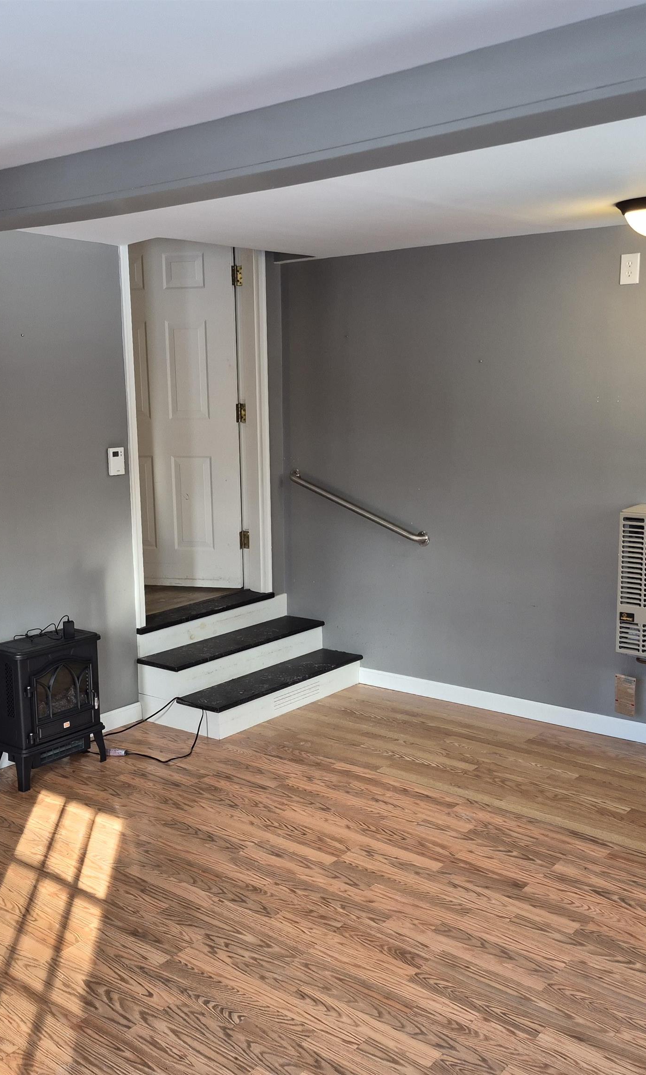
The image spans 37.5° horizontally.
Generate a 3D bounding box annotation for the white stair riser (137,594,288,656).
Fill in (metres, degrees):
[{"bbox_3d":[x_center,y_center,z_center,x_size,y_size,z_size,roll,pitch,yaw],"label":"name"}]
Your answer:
[{"bbox_3d":[-0.571,0.464,5.104,0.021,0.129,1.096,6,11,38],"label":"white stair riser"}]

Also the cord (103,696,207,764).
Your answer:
[{"bbox_3d":[-0.792,0.876,4.407,0.491,0.161,0.403,6,11,38],"label":"cord"}]

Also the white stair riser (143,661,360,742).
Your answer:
[{"bbox_3d":[-0.339,0.780,4.957,0.530,0.136,1.055,7,12,40],"label":"white stair riser"}]

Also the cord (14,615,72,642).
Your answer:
[{"bbox_3d":[-1.182,0.386,4.034,0.185,0.101,0.172,6,11,38],"label":"cord"}]

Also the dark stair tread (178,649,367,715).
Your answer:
[{"bbox_3d":[-0.239,0.718,4.867,0.280,0.028,1.050,7,12,40],"label":"dark stair tread"}]

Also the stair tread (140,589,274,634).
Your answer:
[{"bbox_3d":[-0.659,0.389,5.096,0.177,0.027,1.003,6,11,38],"label":"stair tread"}]

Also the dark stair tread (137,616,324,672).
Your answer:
[{"bbox_3d":[-0.453,0.548,5.034,0.275,0.024,1.080,6,11,38],"label":"dark stair tread"}]

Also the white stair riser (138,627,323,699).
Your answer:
[{"bbox_3d":[-0.451,0.628,5.018,0.270,0.155,1.050,7,12,40],"label":"white stair riser"}]

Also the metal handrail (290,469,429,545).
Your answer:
[{"bbox_3d":[0.169,-0.163,5.015,0.915,0.072,0.075,29,25,31],"label":"metal handrail"}]

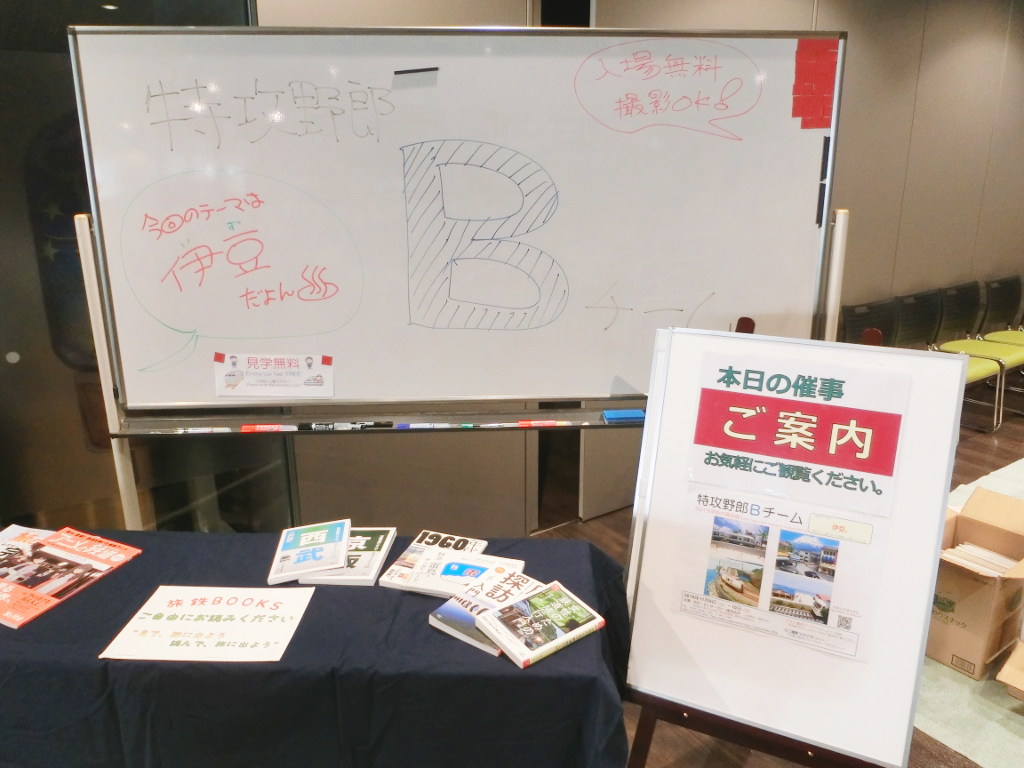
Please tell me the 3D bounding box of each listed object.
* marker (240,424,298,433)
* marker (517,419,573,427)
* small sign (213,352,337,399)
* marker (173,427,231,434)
[{"bbox_3d":[-0.614,0.113,1.875,0.143,0.019,0.019,-1,15,-3],"label":"marker"},{"bbox_3d":[0.086,0.101,1.912,0.140,0.018,0.018,-1,15,-3],"label":"marker"},{"bbox_3d":[-0.607,-0.021,1.891,0.300,0.110,0.008,1,14,-4],"label":"small sign"},{"bbox_3d":[-0.781,0.118,1.866,0.145,0.015,0.015,-1,15,-3],"label":"marker"}]

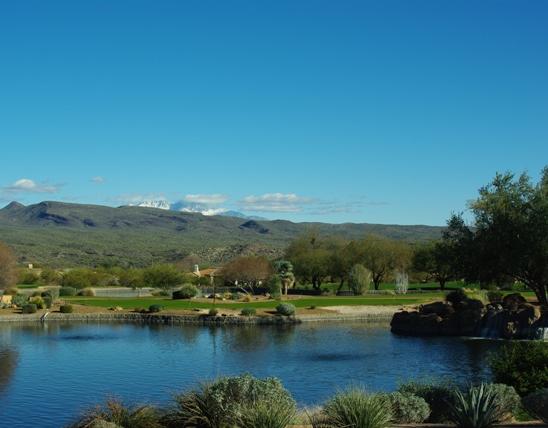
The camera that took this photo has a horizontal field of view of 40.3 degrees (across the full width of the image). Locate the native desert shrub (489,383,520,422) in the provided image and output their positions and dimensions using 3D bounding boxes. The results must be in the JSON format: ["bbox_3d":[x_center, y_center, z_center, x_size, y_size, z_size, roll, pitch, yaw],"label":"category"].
[{"bbox_3d":[5.092,4.249,16.800,0.899,0.857,0.899,0,-3,0],"label":"native desert shrub"}]

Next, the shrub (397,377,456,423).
[{"bbox_3d":[3.632,4.430,17.800,1.429,1.041,1.286,0,-3,0],"label":"shrub"}]

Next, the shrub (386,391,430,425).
[{"bbox_3d":[2.970,4.272,16.500,0.971,0.698,0.923,0,-3,0],"label":"shrub"}]

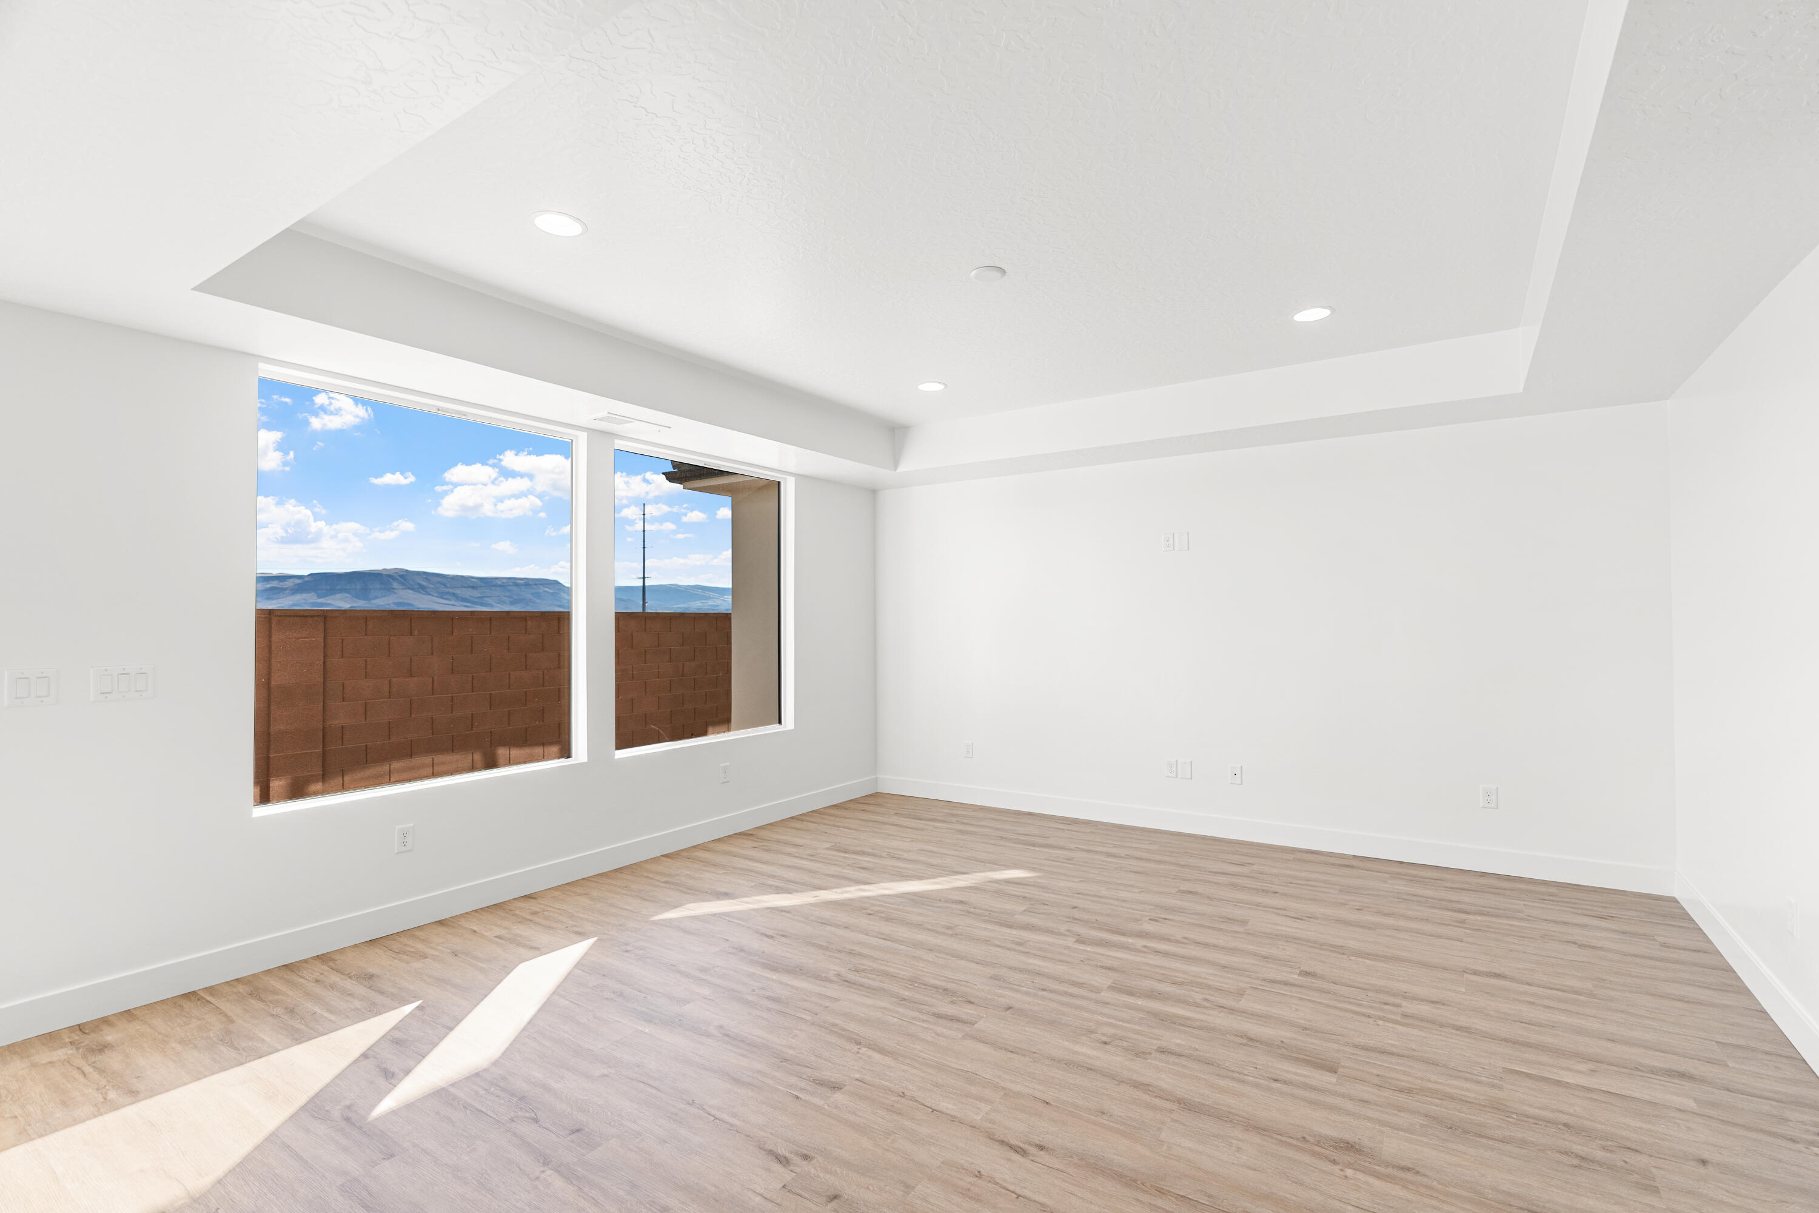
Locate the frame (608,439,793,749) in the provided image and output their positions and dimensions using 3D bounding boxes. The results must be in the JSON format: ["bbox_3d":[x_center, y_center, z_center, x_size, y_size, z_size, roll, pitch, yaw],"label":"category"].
[{"bbox_3d":[-1.302,-0.033,5.276,0.110,1.823,1.519,-1,-1,34],"label":"frame"}]

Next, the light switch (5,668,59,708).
[{"bbox_3d":[-2.947,0.275,2.718,0.011,0.120,0.122,-1,-1,34],"label":"light switch"}]

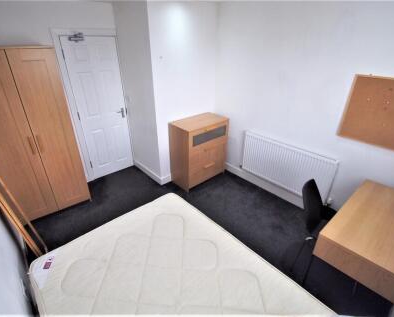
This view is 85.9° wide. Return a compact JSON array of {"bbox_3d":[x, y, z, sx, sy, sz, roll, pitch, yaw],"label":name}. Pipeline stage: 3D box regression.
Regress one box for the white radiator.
[{"bbox_3d":[1.143,0.086,2.832,0.095,0.580,1.176,-22,36,-38],"label":"white radiator"}]

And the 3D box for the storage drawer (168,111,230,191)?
[{"bbox_3d":[0.030,-0.123,3.310,0.800,0.955,0.420,-22,36,-38],"label":"storage drawer"}]

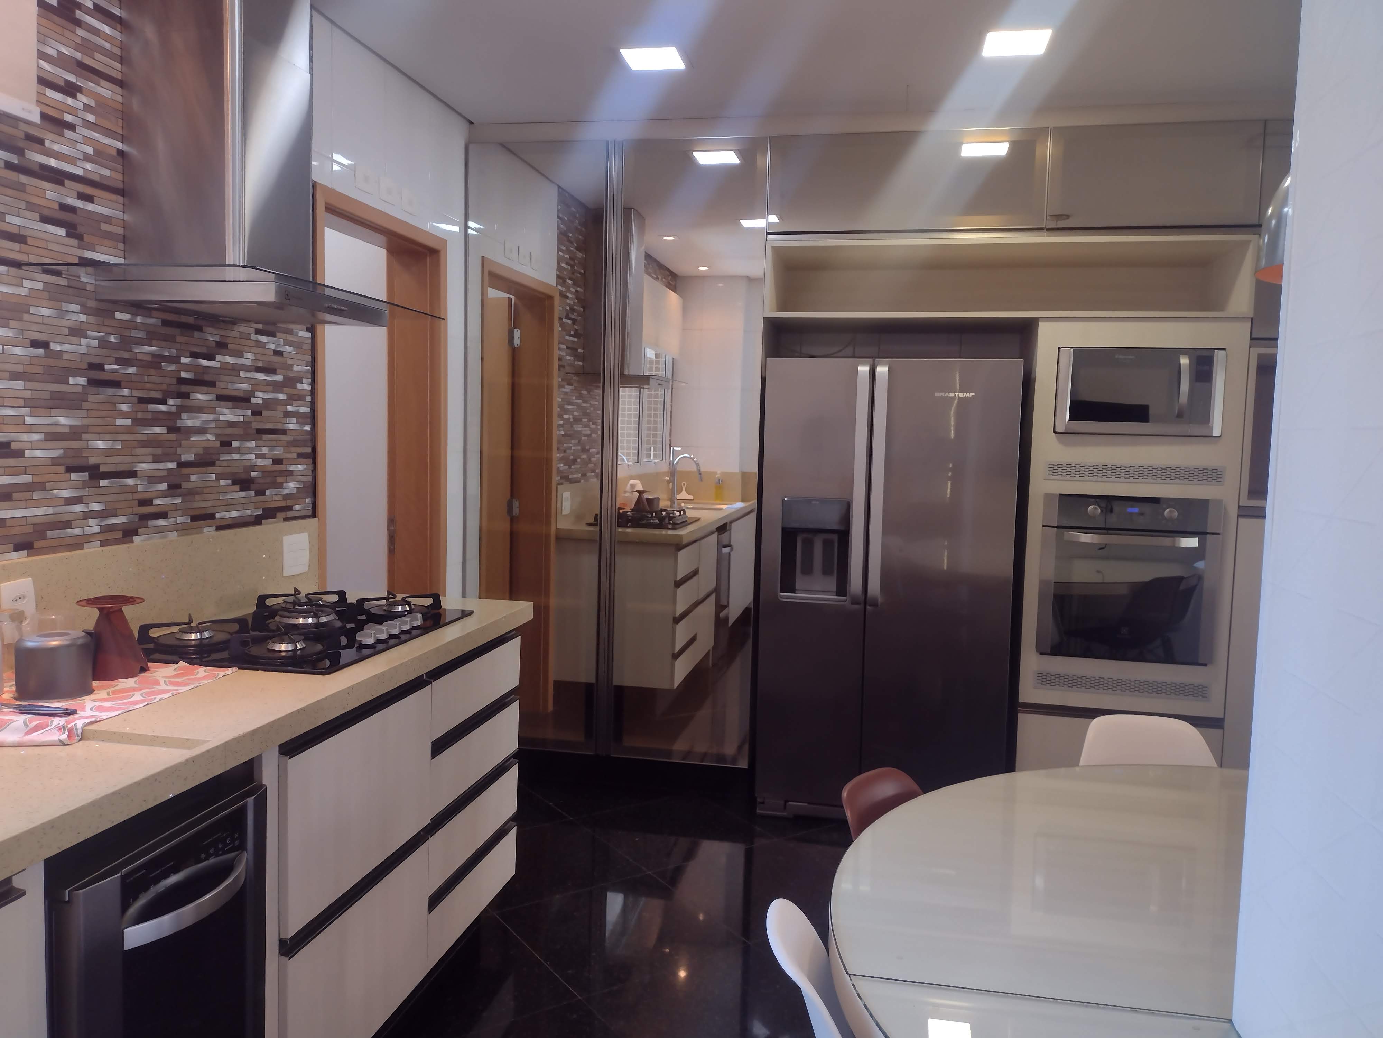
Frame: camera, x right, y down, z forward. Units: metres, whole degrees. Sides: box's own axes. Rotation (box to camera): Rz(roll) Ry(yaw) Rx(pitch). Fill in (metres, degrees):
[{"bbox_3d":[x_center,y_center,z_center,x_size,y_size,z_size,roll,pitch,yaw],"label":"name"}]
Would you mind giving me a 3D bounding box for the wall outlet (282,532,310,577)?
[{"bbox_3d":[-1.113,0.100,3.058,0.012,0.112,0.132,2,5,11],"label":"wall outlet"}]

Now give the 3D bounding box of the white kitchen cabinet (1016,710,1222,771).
[{"bbox_3d":[1.594,0.848,4.182,0.701,0.324,0.570,2,5,11],"label":"white kitchen cabinet"}]

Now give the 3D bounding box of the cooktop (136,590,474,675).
[{"bbox_3d":[-0.906,0.245,2.573,0.509,0.053,0.775,2,5,11],"label":"cooktop"}]

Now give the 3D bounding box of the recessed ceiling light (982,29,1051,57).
[{"bbox_3d":[0.963,-1.413,3.200,0.192,0.020,0.203,2,5,11],"label":"recessed ceiling light"}]

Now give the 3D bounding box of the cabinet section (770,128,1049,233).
[{"bbox_3d":[0.772,-1.216,3.898,0.992,0.351,0.022,2,5,11],"label":"cabinet section"}]

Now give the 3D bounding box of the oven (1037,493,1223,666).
[{"bbox_3d":[1.596,0.195,4.067,0.600,0.586,0.560,2,5,11],"label":"oven"}]

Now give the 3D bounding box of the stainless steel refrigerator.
[{"bbox_3d":[0.757,0.264,4.198,0.893,1.709,0.730,2,5,11],"label":"stainless steel refrigerator"}]

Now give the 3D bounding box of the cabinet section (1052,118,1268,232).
[{"bbox_3d":[1.675,-1.219,4.041,0.714,0.362,0.530,2,5,11],"label":"cabinet section"}]

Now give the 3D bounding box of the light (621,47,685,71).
[{"bbox_3d":[-0.122,-1.456,3.406,0.190,0.020,0.203,2,5,11],"label":"light"}]

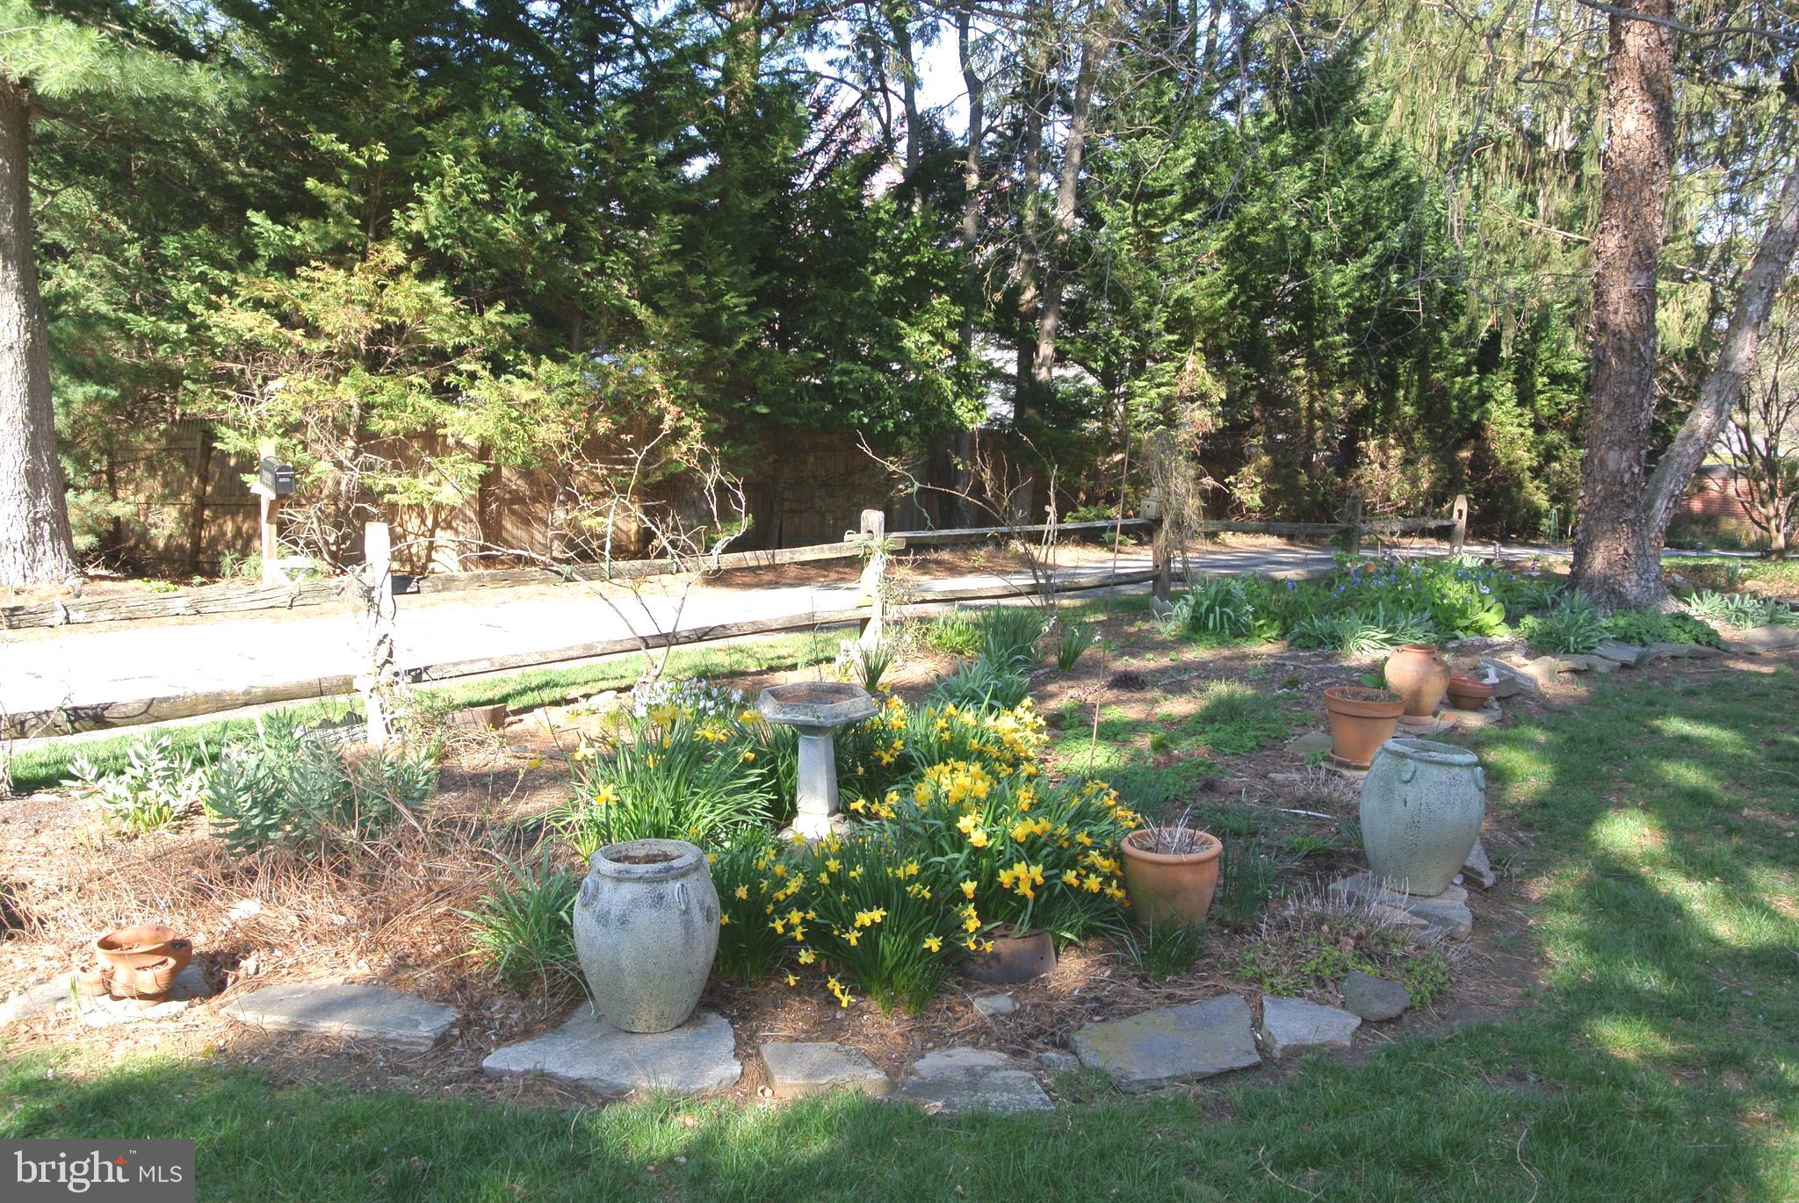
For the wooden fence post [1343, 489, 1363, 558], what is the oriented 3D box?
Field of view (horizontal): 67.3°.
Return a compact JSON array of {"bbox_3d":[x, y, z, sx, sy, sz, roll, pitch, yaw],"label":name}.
[{"bbox_3d":[4.087,-0.572,12.200,0.120,0.940,0.130,6,9,44],"label":"wooden fence post"}]

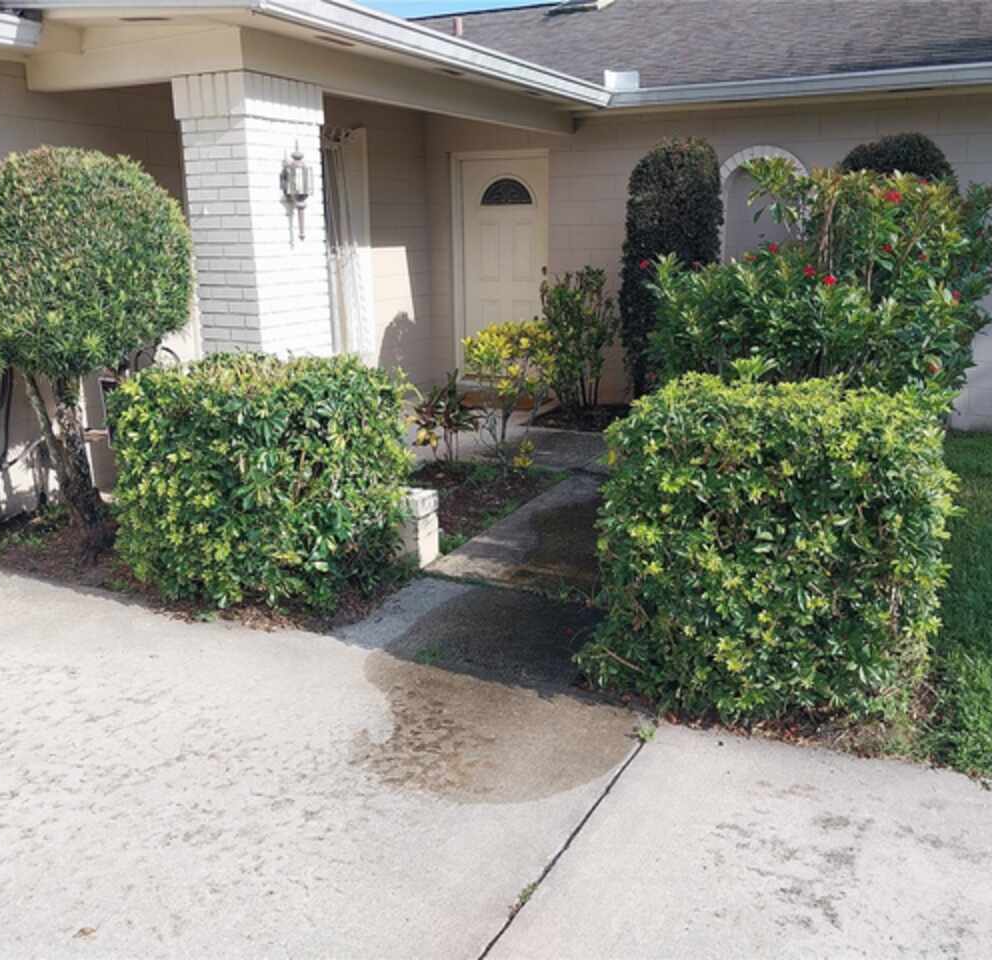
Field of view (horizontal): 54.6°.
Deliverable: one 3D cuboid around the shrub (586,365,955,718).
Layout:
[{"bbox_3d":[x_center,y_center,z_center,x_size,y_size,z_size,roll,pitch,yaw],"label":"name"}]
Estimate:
[{"bbox_3d":[0.993,0.193,3.436,1.050,0.970,0.770,7,17,26],"label":"shrub"}]

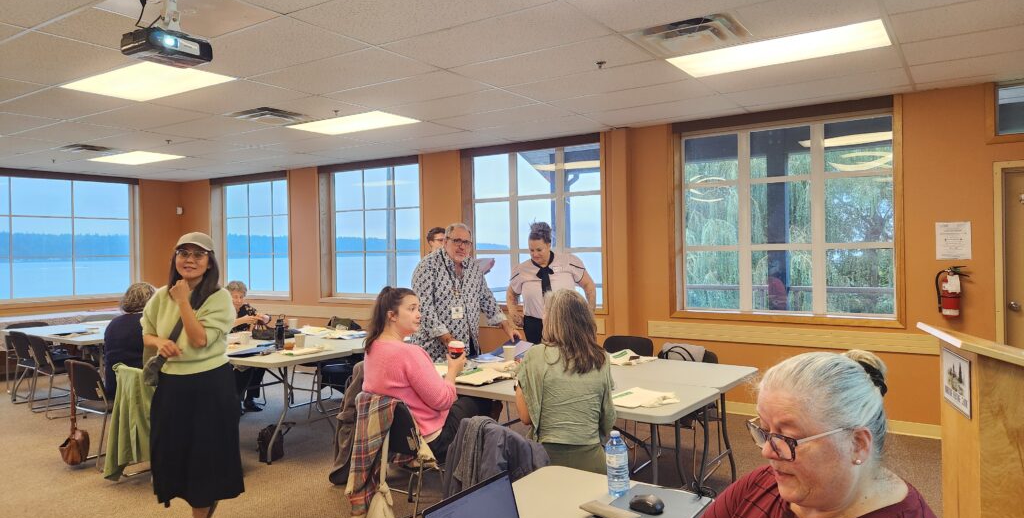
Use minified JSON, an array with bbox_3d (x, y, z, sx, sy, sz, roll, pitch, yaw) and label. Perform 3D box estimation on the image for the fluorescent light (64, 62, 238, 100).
[{"bbox_3d":[-2.466,-1.204,4.602,1.200,0.050,0.600,0,1,34],"label":"fluorescent light"}]

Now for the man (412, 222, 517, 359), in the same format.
[{"bbox_3d":[-0.326,0.578,4.758,0.660,1.700,0.500,-1,1,-25],"label":"man"}]

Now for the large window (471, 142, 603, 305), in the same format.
[{"bbox_3d":[0.219,-0.344,7.322,1.620,1.650,0.100,0,1,34],"label":"large window"}]

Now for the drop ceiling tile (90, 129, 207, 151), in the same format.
[{"bbox_3d":[-3.833,-1.201,6.970,1.210,0.020,0.610,0,1,34],"label":"drop ceiling tile"}]

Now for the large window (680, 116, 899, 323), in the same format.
[{"bbox_3d":[2.301,-0.337,5.870,1.770,1.650,0.100,0,1,34],"label":"large window"}]

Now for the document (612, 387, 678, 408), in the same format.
[{"bbox_3d":[0.620,0.676,3.378,0.380,0.030,0.340,-2,1,-40],"label":"document"}]

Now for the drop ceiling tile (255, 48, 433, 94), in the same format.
[{"bbox_3d":[-1.121,-1.212,4.435,1.210,0.020,0.610,0,1,34],"label":"drop ceiling tile"}]

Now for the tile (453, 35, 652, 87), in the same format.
[{"bbox_3d":[0.239,-1.237,4.281,1.210,0.020,0.600,-1,1,34],"label":"tile"}]

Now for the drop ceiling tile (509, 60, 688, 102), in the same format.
[{"bbox_3d":[0.580,-1.238,4.758,1.205,0.020,0.600,0,1,34],"label":"drop ceiling tile"}]

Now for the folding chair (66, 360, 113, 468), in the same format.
[{"bbox_3d":[-2.813,1.068,4.854,0.470,0.800,0.540,0,1,34],"label":"folding chair"}]

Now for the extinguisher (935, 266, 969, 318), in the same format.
[{"bbox_3d":[3.246,0.245,5.012,0.208,0.380,0.150,0,1,34],"label":"extinguisher"}]

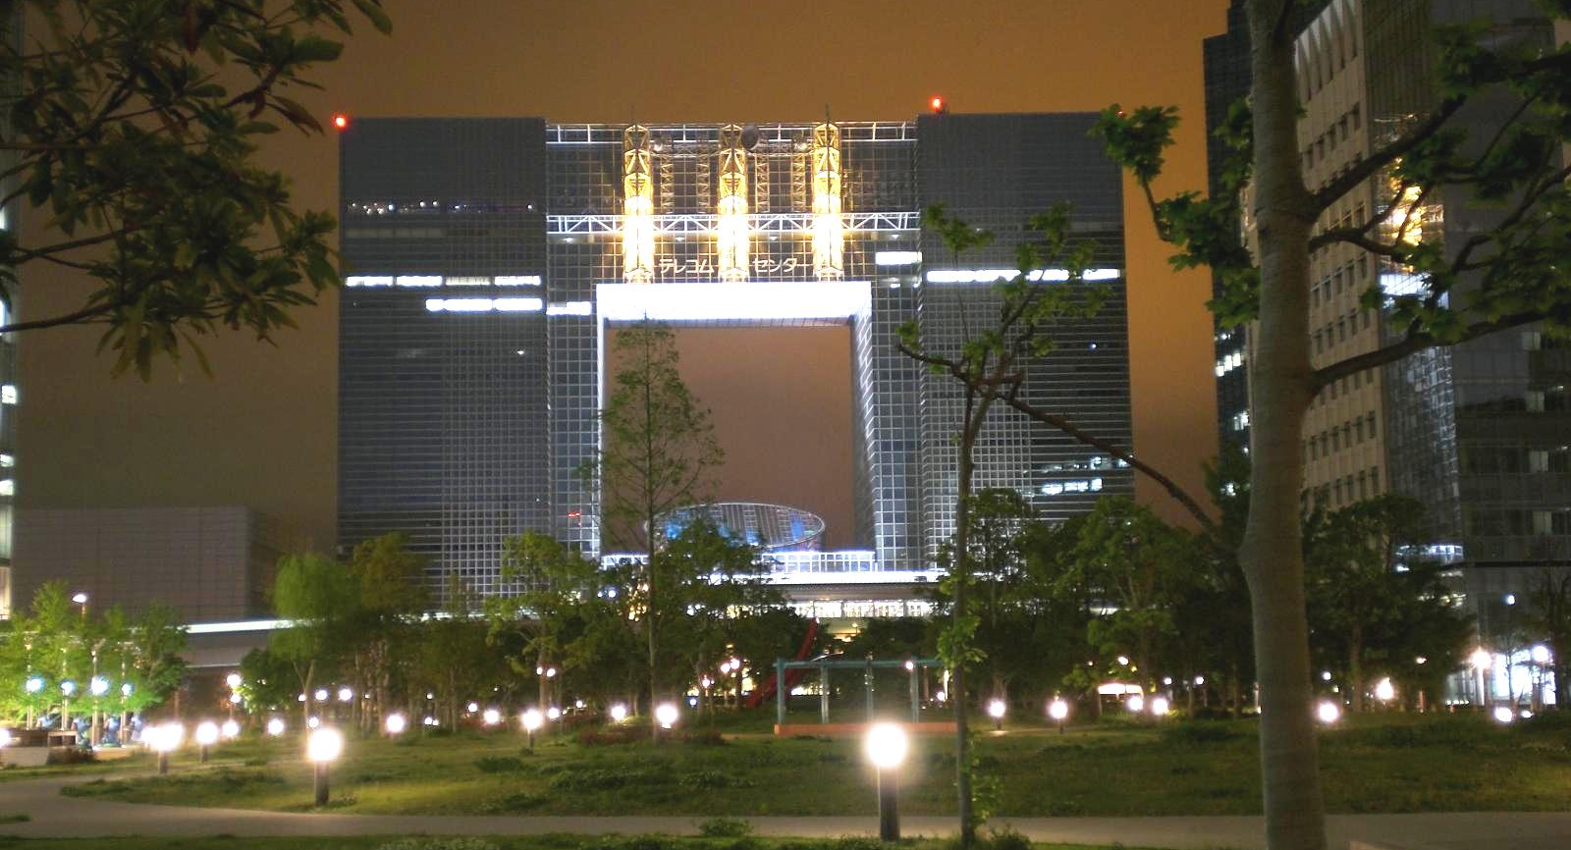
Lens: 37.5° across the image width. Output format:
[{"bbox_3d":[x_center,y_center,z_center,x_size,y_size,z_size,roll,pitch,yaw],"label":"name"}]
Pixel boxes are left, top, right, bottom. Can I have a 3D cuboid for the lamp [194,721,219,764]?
[{"bbox_3d":[-15.543,8.554,62.062,0.310,1.080,0.310,-1,-7,-2],"label":"lamp"}]

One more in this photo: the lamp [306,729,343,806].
[{"bbox_3d":[-6.838,5.128,34.363,0.300,1.100,0.300,-1,-7,-2],"label":"lamp"}]

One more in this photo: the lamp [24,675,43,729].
[{"bbox_3d":[-29.276,11.046,90.148,0.450,2.600,0.450,-1,-7,-2],"label":"lamp"}]

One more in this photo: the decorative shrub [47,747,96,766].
[{"bbox_3d":[-18.856,8.782,61.324,1.360,0.460,1.000,-1,-7,-2],"label":"decorative shrub"}]

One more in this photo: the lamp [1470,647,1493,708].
[{"bbox_3d":[36.656,13.273,122.188,0.500,3.300,0.500,-1,-7,-2],"label":"lamp"}]

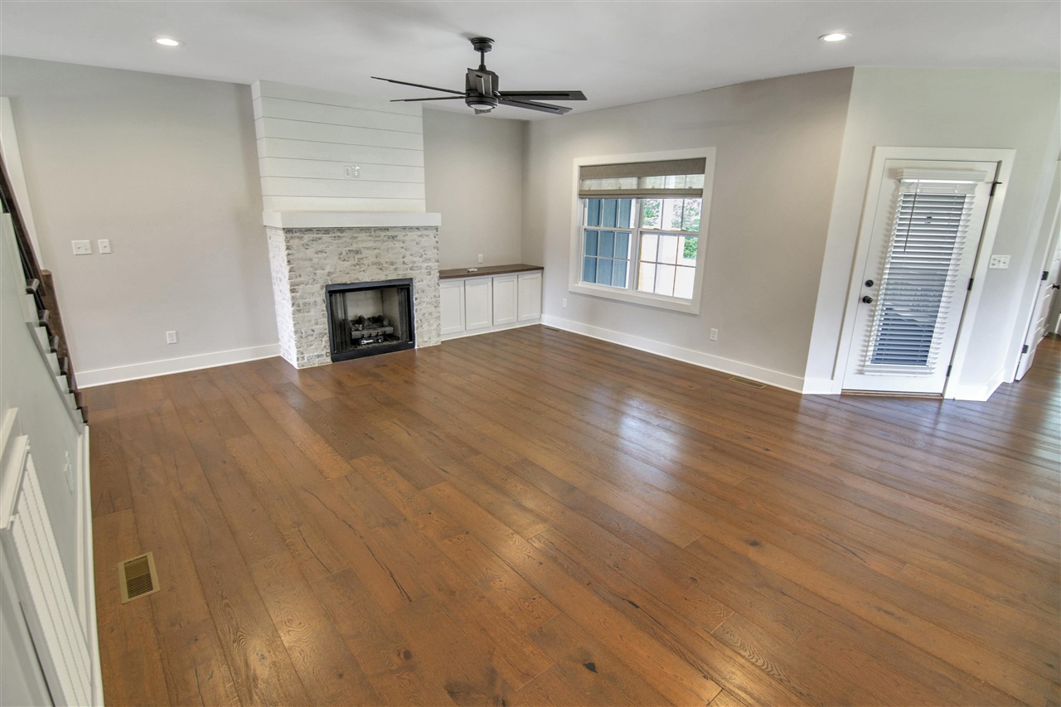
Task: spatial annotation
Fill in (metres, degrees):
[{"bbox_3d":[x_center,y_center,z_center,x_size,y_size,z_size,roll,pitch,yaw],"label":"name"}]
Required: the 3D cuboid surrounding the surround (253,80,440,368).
[{"bbox_3d":[-1.968,-1.362,5.345,1.725,2.756,0.569,-12,21,-35],"label":"surround"}]

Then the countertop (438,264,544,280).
[{"bbox_3d":[-0.648,-1.144,6.592,1.771,0.036,0.450,-12,21,-35],"label":"countertop"}]

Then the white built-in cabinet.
[{"bbox_3d":[-0.668,-0.743,6.709,1.751,0.802,0.430,-12,21,-35],"label":"white built-in cabinet"}]

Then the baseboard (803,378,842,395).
[{"bbox_3d":[2.775,0.319,4.484,0.358,0.150,0.030,2,17,5],"label":"baseboard"}]

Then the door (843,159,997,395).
[{"bbox_3d":[3.379,-0.593,4.167,0.881,2.059,0.080,2,17,5],"label":"door"}]

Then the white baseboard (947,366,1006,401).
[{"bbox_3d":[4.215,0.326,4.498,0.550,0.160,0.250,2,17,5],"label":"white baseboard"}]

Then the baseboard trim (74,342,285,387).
[{"bbox_3d":[-3.566,0.116,4.915,1.702,0.147,0.030,-12,21,-35],"label":"baseboard trim"}]

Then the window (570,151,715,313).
[{"bbox_3d":[1.221,-1.474,5.671,0.100,1.712,1.948,-14,22,-40],"label":"window"}]

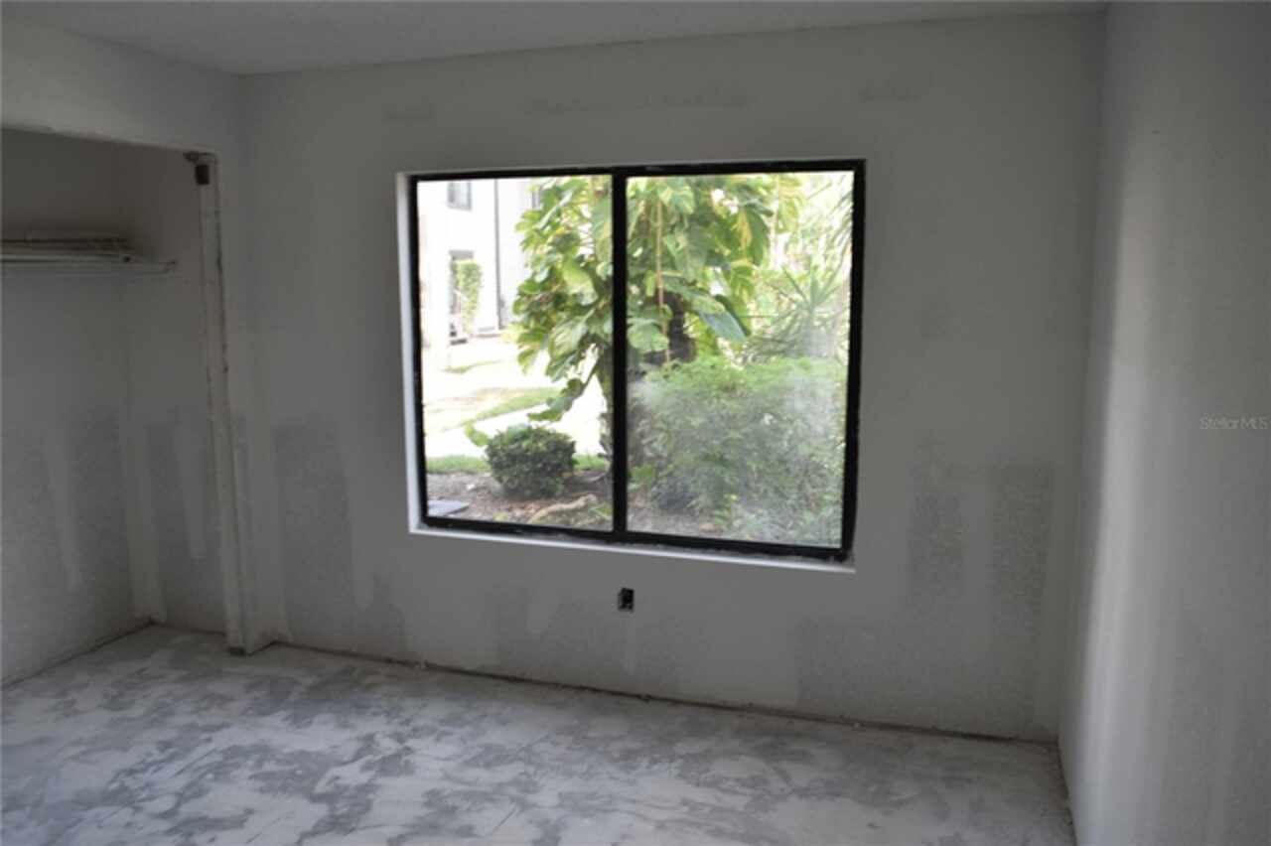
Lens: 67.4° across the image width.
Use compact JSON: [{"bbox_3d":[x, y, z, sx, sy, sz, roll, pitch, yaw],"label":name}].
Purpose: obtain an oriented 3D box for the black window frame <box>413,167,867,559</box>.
[{"bbox_3d":[-0.041,-0.234,3.706,1.802,1.460,0.070,3,9,16],"label":"black window frame"}]

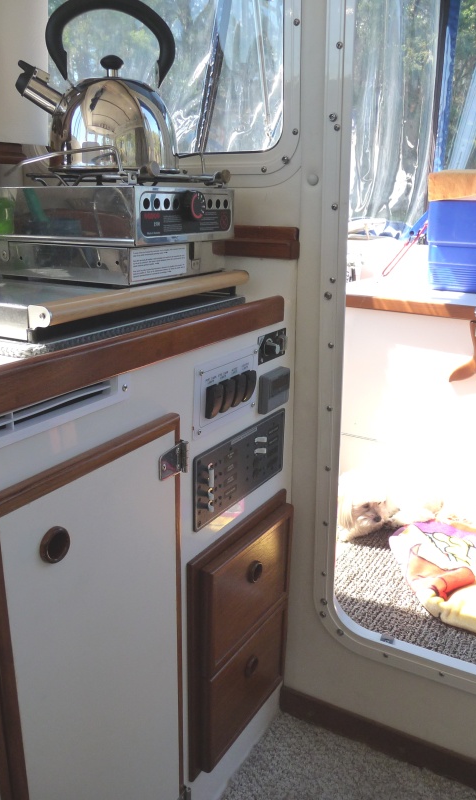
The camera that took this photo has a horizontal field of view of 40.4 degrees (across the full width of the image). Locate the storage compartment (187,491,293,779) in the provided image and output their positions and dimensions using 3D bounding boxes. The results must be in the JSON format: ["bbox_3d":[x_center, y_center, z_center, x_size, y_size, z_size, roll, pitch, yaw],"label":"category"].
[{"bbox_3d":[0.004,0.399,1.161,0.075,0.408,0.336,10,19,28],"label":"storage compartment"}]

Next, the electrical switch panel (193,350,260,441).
[{"bbox_3d":[-0.006,-0.014,0.981,0.021,0.107,0.192,10,19,28],"label":"electrical switch panel"}]

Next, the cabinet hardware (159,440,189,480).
[{"bbox_3d":[-0.085,0.084,0.858,0.017,0.042,0.060,10,19,28],"label":"cabinet hardware"}]

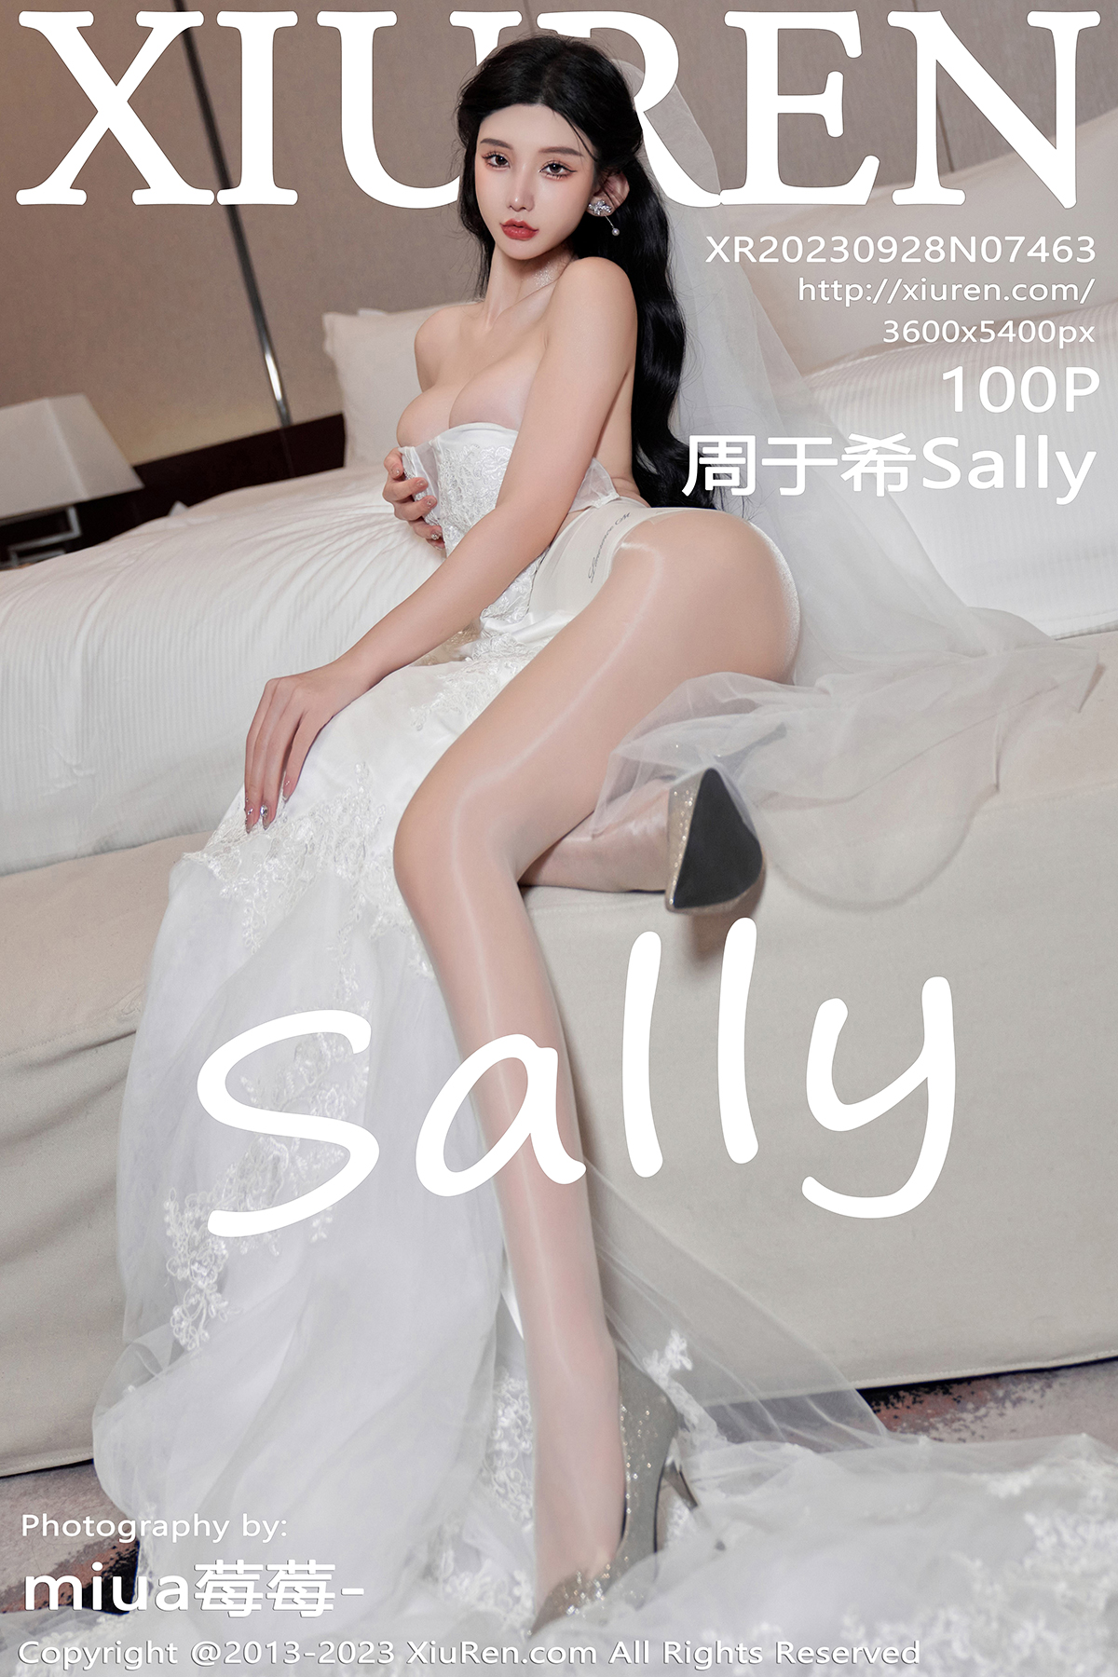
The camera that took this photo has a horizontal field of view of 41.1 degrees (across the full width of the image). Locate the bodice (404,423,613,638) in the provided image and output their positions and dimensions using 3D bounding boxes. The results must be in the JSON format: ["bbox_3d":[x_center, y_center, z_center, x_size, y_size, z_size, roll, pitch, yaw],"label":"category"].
[{"bbox_3d":[-0.050,-0.320,1.500,0.250,0.220,0.220,-2,17,40],"label":"bodice"}]

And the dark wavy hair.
[{"bbox_3d":[0.030,-0.610,1.650,0.210,0.530,0.250,-8,14,22],"label":"dark wavy hair"}]

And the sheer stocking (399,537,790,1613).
[{"bbox_3d":[0.070,0.090,1.380,0.380,0.800,0.620,-1,18,42],"label":"sheer stocking"}]

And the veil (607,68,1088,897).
[{"bbox_3d":[0.270,-0.390,1.580,0.500,0.860,0.520,-7,14,25],"label":"veil"}]

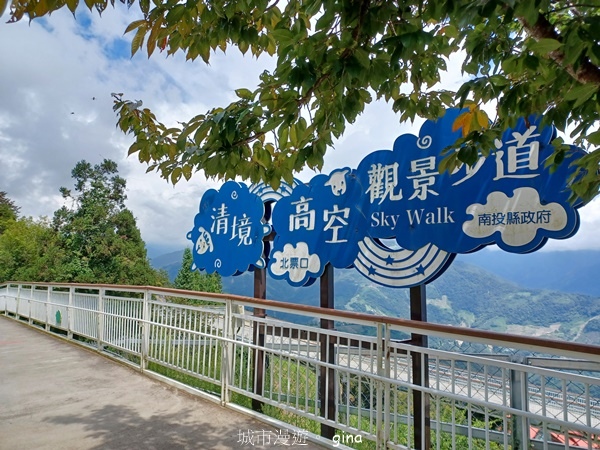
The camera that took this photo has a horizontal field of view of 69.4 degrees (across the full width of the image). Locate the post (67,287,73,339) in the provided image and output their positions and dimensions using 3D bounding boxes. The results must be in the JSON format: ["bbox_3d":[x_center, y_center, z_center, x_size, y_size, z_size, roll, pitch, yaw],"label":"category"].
[{"bbox_3d":[-4.841,1.841,9.118,0.100,1.100,0.090,5,-7,-41],"label":"post"}]

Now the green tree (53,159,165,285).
[{"bbox_3d":[-8.618,0.247,19.500,5.100,6.500,4.800,0,-6,0],"label":"green tree"}]

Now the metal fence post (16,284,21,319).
[{"bbox_3d":[-8.934,2.440,13.741,0.100,1.100,0.090,5,-7,-41],"label":"metal fence post"}]

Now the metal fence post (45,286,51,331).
[{"bbox_3d":[-6.204,2.034,10.663,0.100,1.100,0.090,5,-7,-41],"label":"metal fence post"}]

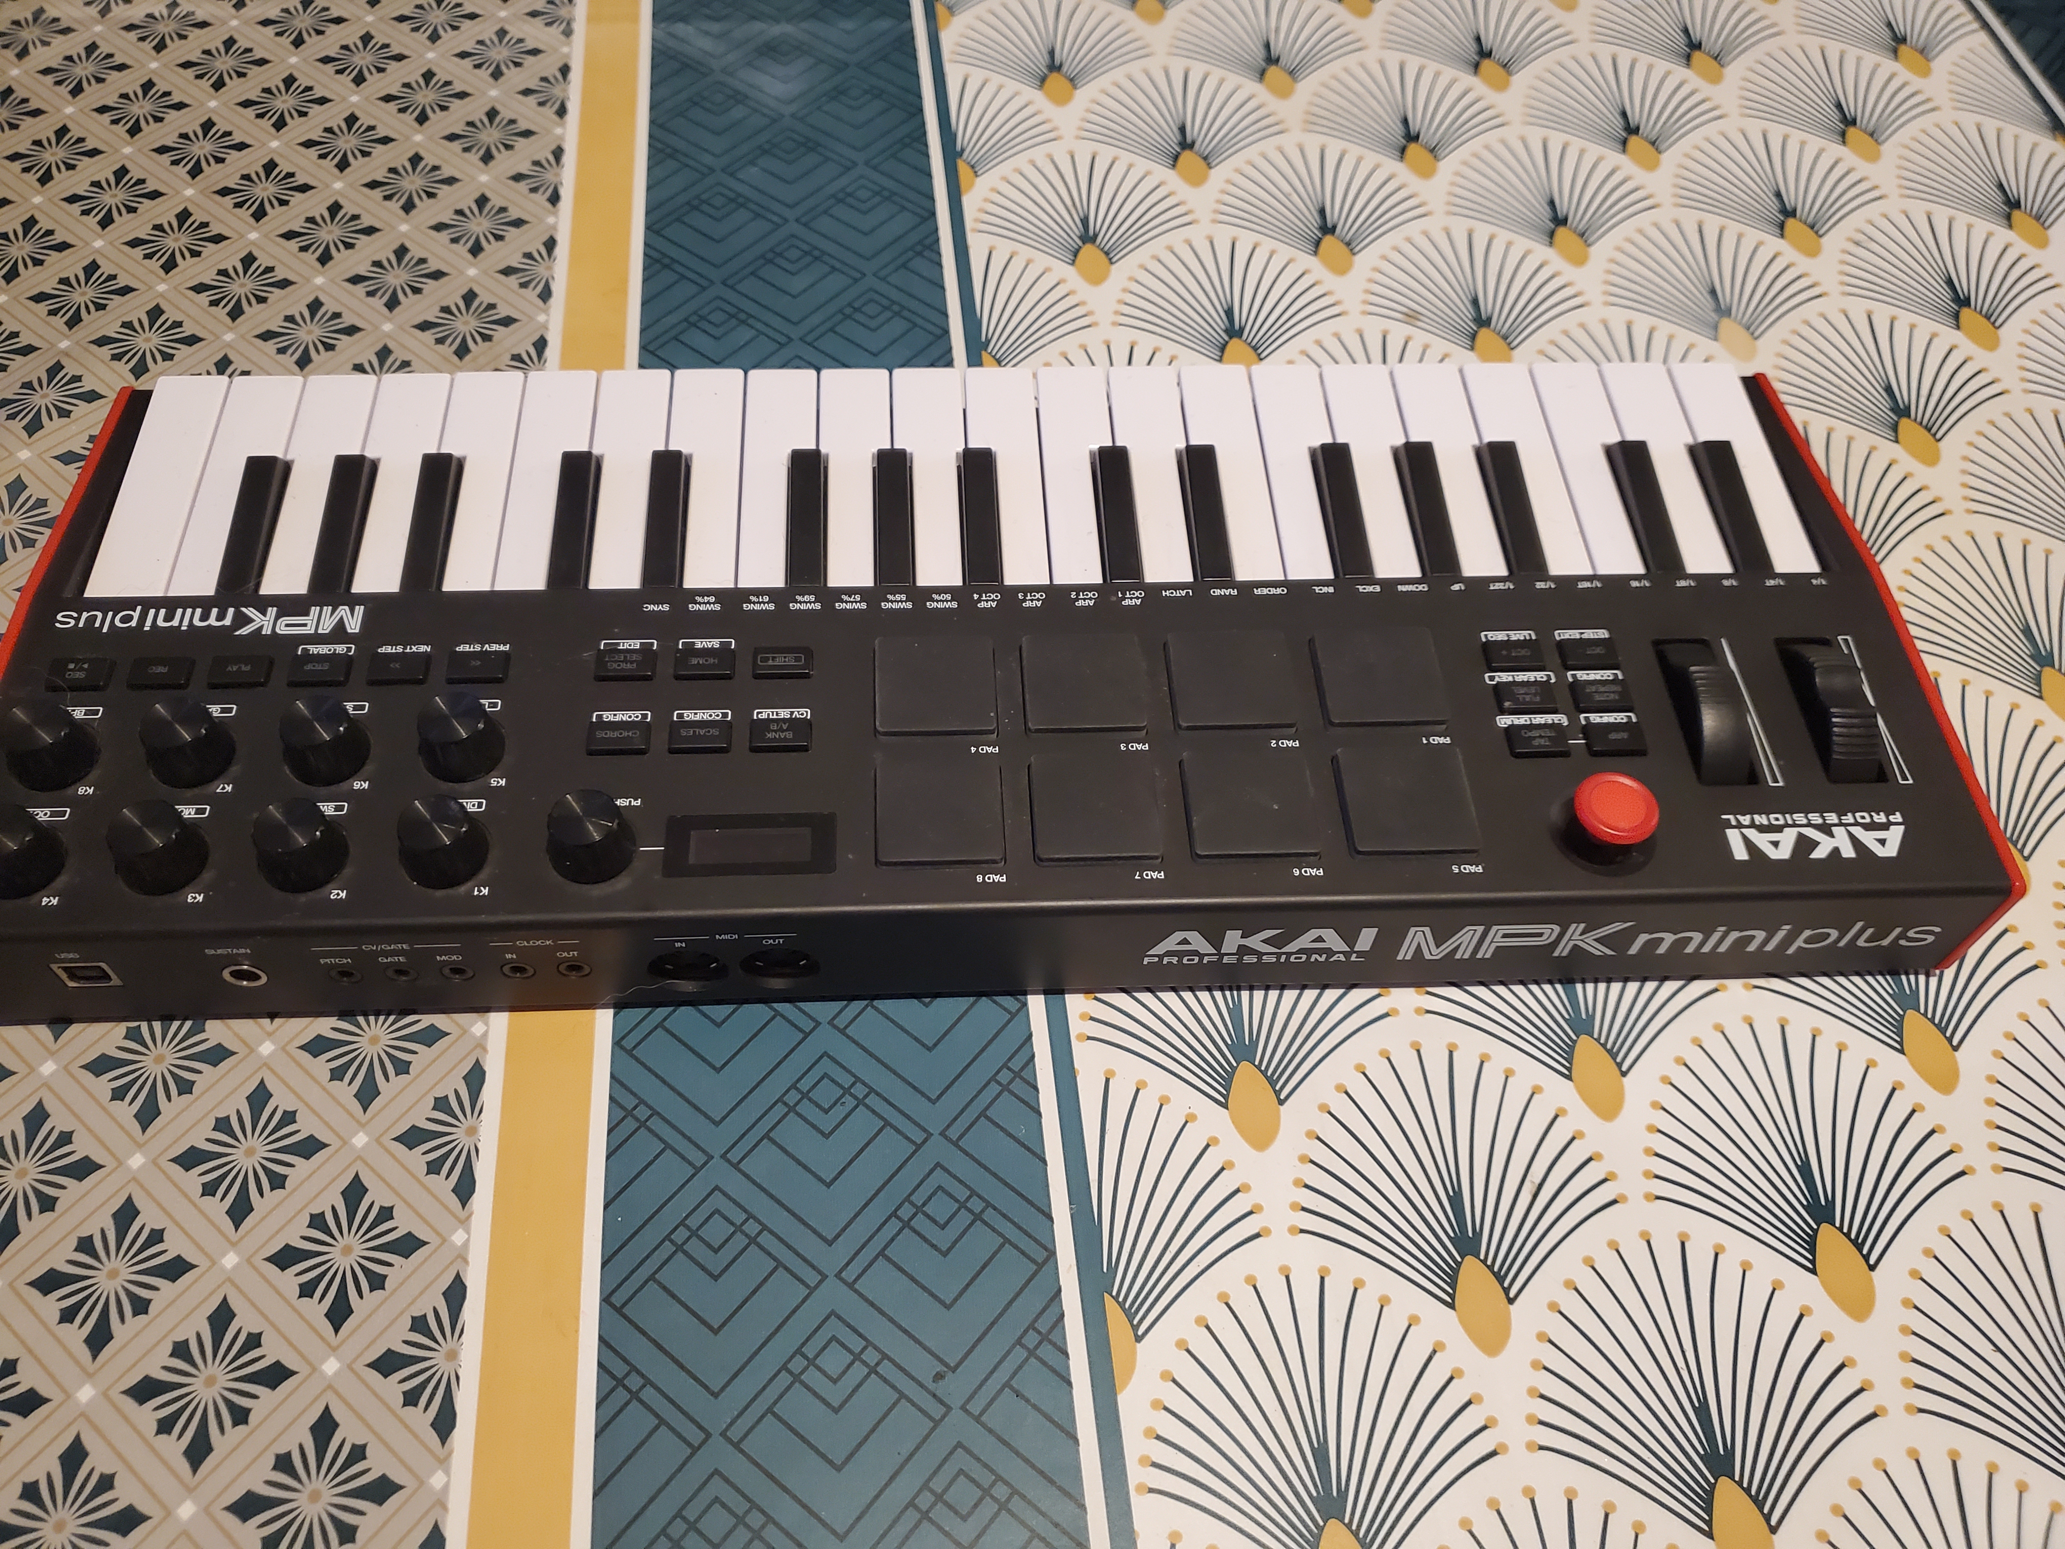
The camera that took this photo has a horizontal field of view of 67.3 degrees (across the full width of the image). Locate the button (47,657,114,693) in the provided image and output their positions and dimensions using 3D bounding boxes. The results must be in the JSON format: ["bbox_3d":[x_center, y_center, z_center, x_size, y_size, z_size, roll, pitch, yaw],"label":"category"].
[{"bbox_3d":[-0.223,-0.024,0.363,0.014,0.003,0.009,-1,56,-3],"label":"button"}]

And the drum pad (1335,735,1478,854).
[{"bbox_3d":[0.087,0.006,0.360,0.029,0.003,0.029,-1,56,-3],"label":"drum pad"}]

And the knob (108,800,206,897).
[{"bbox_3d":[-0.193,0.015,0.339,0.019,0.012,0.019,-1,56,-3],"label":"knob"}]

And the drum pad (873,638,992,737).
[{"bbox_3d":[-0.023,-0.021,0.368,0.028,0.003,0.028,-1,56,-3],"label":"drum pad"}]

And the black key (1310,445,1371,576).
[{"bbox_3d":[0.082,-0.069,0.410,0.010,0.008,0.049,-1,58,-3],"label":"black key"}]

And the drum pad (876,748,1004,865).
[{"bbox_3d":[-0.021,0.008,0.355,0.029,0.003,0.029,-1,56,-3],"label":"drum pad"}]

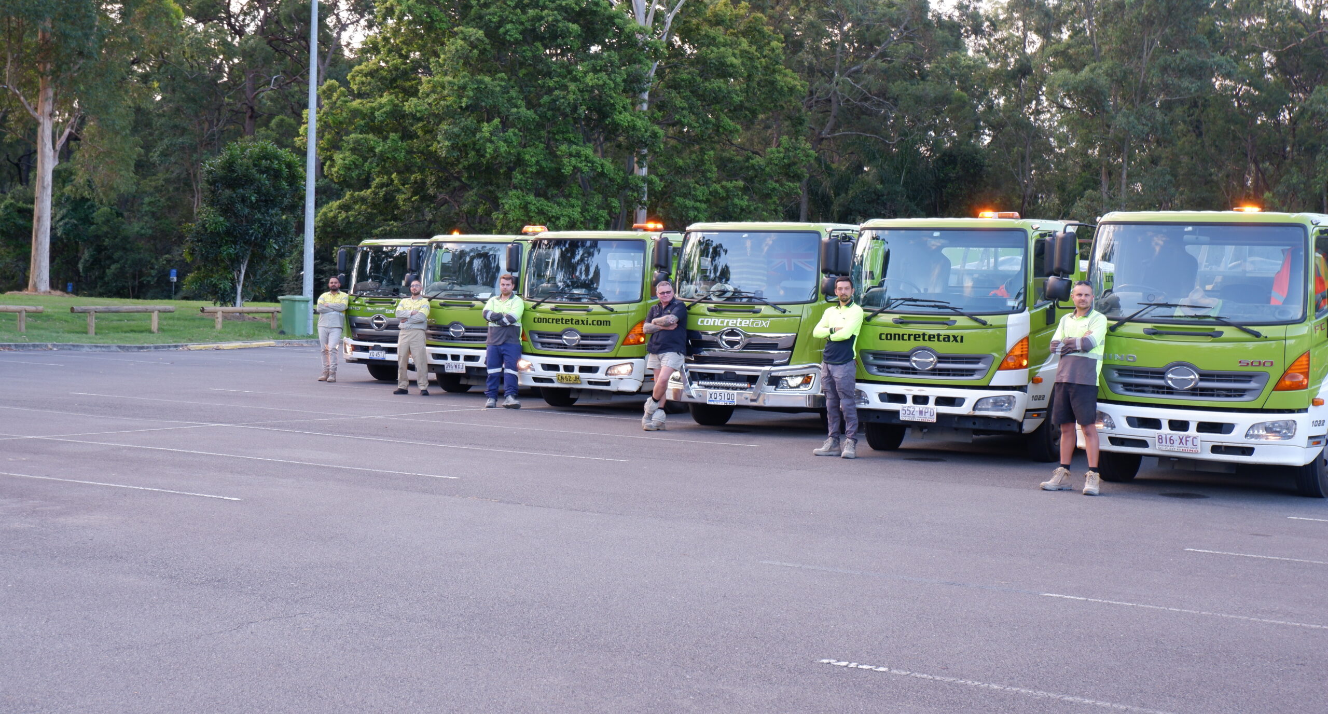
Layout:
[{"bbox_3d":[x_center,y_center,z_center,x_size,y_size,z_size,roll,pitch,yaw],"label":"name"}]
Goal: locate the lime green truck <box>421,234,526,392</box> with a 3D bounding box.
[{"bbox_3d":[-1.460,-0.666,29.519,2.250,2.500,6.200,3,2,32],"label":"lime green truck"}]

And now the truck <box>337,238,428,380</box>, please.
[{"bbox_3d":[-3.125,-0.806,32.976,2.250,2.480,6.200,3,2,33],"label":"truck"}]

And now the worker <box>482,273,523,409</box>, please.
[{"bbox_3d":[-2.192,-0.211,24.400,0.540,1.800,0.400,2,2,2],"label":"worker"}]

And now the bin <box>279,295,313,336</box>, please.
[{"bbox_3d":[-9.836,-1.091,47.800,0.730,1.070,0.580,3,2,34],"label":"bin"}]

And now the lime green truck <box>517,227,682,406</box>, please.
[{"bbox_3d":[0.334,-0.528,26.614,2.250,2.500,6.200,3,2,31],"label":"lime green truck"}]

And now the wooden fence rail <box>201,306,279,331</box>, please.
[{"bbox_3d":[-11.975,-1.095,51.500,0.180,0.670,3.200,3,2,40],"label":"wooden fence rail"}]

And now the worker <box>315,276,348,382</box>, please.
[{"bbox_3d":[-5.675,-0.479,30.700,0.530,1.790,0.380,2,2,-6],"label":"worker"}]

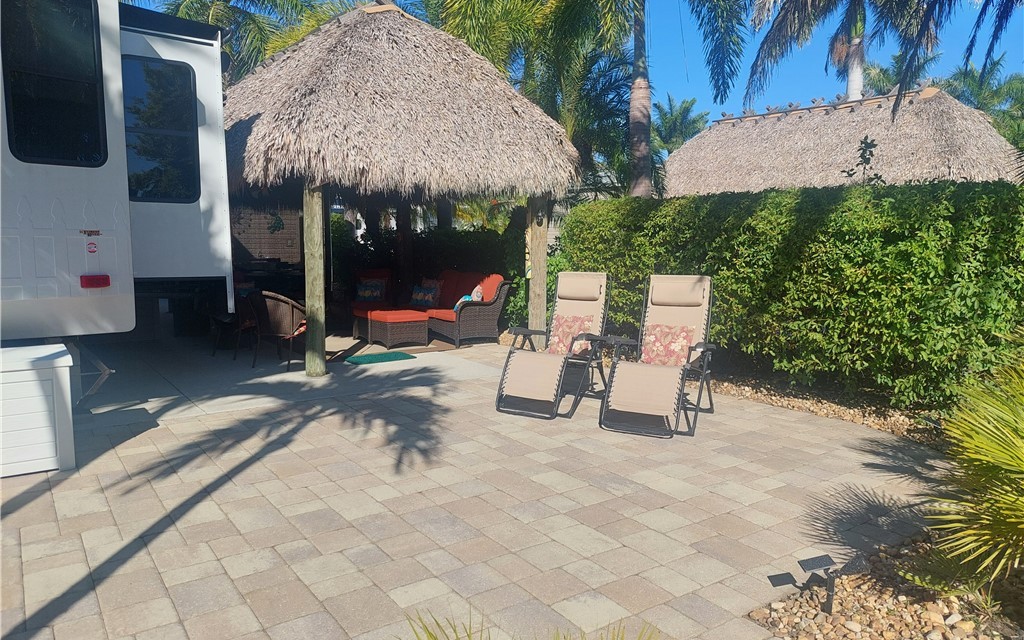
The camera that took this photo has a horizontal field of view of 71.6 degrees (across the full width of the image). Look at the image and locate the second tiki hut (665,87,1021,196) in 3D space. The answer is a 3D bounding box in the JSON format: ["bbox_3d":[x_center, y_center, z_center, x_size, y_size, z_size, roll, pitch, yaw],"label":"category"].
[{"bbox_3d":[6.914,-2.724,16.815,4.200,4.500,8.300,-4,8,-35],"label":"second tiki hut"}]

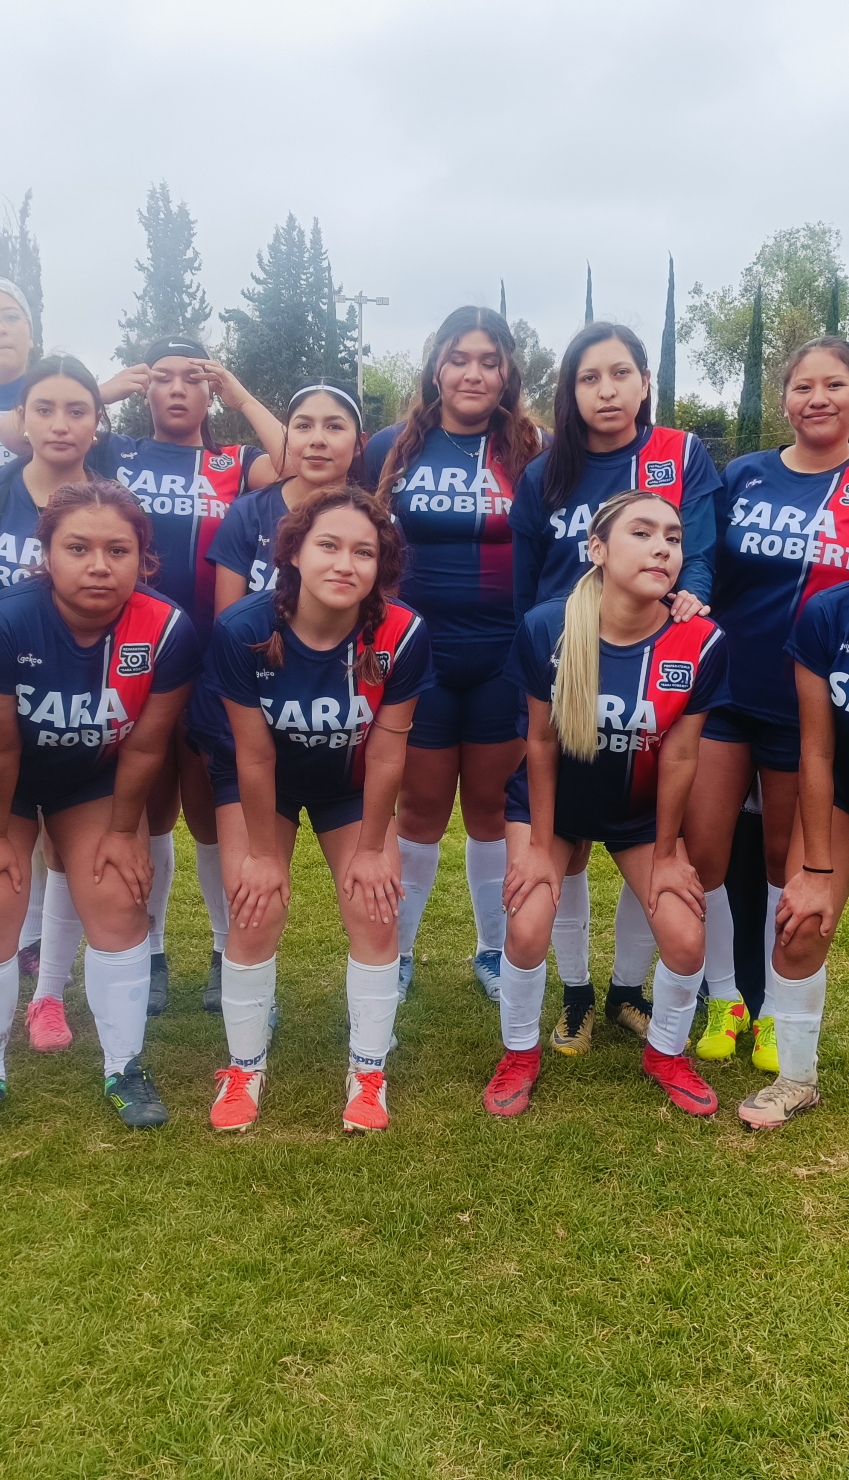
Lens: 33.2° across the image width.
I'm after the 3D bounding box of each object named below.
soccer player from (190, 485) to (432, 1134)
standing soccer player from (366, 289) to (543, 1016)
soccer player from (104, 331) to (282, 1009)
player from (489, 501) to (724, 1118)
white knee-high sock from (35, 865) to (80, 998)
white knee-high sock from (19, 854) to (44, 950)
[{"bbox_3d":[-0.215,0.129,2.905,0.500,1.280,0.620,-1,9,-7],"label":"soccer player"},{"bbox_3d":[0.086,-0.173,3.516,0.500,1.690,0.360,1,9,4],"label":"standing soccer player"},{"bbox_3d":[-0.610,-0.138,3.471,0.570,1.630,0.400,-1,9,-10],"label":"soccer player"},{"bbox_3d":[0.391,0.127,2.937,0.492,1.246,0.741,1,9,6],"label":"player"},{"bbox_3d":[-0.866,0.465,3.364,0.105,0.330,0.120,6,9,-16],"label":"white knee-high sock"},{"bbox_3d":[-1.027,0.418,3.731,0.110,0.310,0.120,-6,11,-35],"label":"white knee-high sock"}]

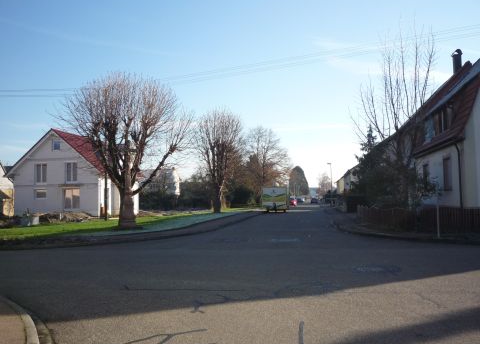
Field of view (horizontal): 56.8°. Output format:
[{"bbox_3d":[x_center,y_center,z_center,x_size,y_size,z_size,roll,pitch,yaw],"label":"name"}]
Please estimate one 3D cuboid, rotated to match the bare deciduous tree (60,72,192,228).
[{"bbox_3d":[-5.497,-1.082,21.391,6.400,7.500,6.200,0,-3,9],"label":"bare deciduous tree"}]

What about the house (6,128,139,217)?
[{"bbox_3d":[-16.900,0.235,46.356,10.800,8.500,9.200,-1,-3,16],"label":"house"}]

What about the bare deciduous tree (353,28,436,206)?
[{"bbox_3d":[8.411,-2.582,24.177,4.600,10.800,4.500,0,-3,9],"label":"bare deciduous tree"}]

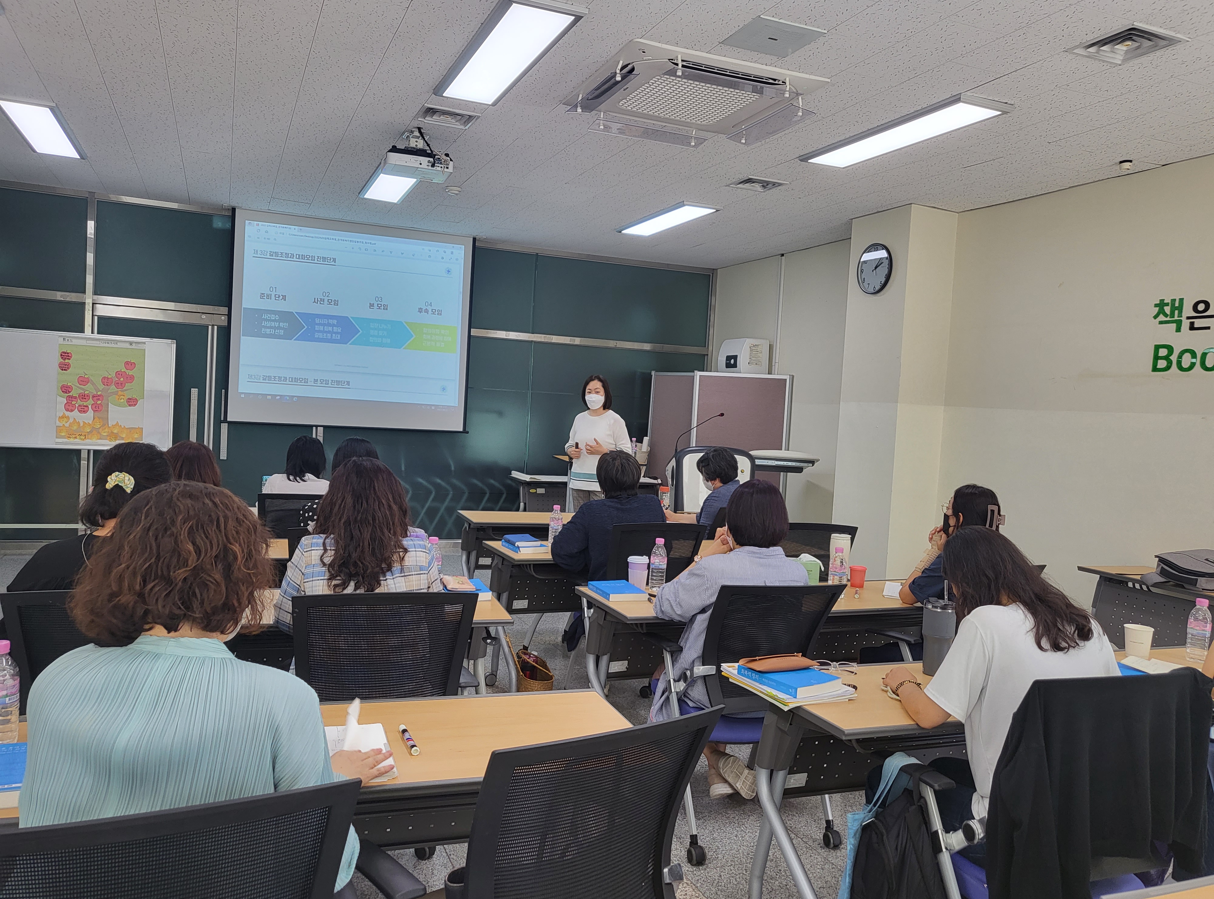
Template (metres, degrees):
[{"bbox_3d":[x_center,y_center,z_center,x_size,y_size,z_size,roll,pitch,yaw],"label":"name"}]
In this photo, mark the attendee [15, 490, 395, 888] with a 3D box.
[{"bbox_3d":[-0.618,0.680,1.488,0.550,1.300,0.620,2,3,-23],"label":"attendee"}]

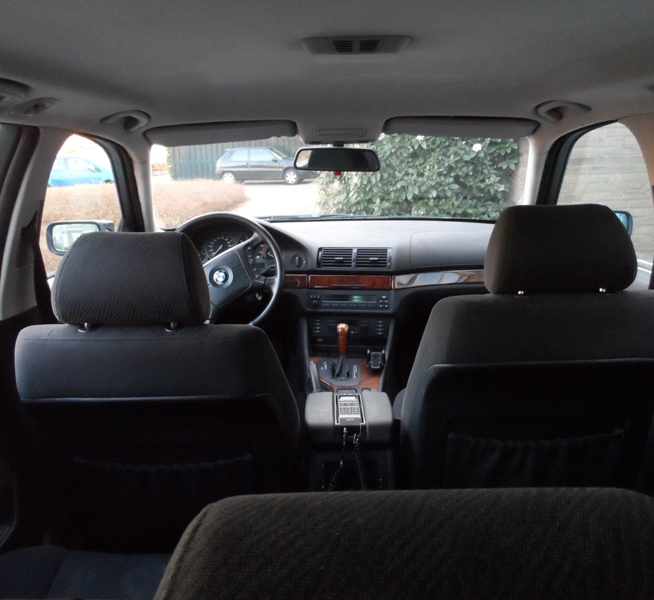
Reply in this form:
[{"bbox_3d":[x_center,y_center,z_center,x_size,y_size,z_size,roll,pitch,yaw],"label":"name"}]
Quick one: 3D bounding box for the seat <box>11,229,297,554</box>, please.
[{"bbox_3d":[-0.317,0.247,1.366,0.530,0.920,0.820,-1,15,2],"label":"seat"}]

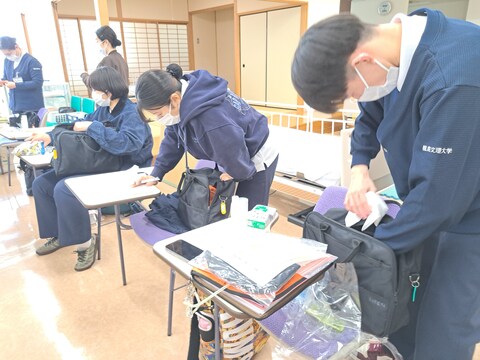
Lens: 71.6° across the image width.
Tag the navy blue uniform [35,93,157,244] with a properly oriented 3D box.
[{"bbox_3d":[-0.921,-0.045,2.235,0.740,1.000,0.540,-9,21,-23],"label":"navy blue uniform"}]

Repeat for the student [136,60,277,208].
[{"bbox_3d":[-0.169,0.046,1.848,0.720,1.240,0.500,-5,20,-11],"label":"student"}]

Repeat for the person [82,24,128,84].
[{"bbox_3d":[-1.068,-0.495,2.925,0.420,1.580,0.460,-6,20,-14],"label":"person"}]

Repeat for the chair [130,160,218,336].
[{"bbox_3d":[-0.339,0.245,1.985,0.540,0.780,0.500,-13,23,-32],"label":"chair"}]

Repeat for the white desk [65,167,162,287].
[{"bbox_3d":[-0.709,0.319,1.986,0.440,0.650,0.560,-13,23,-32],"label":"white desk"}]

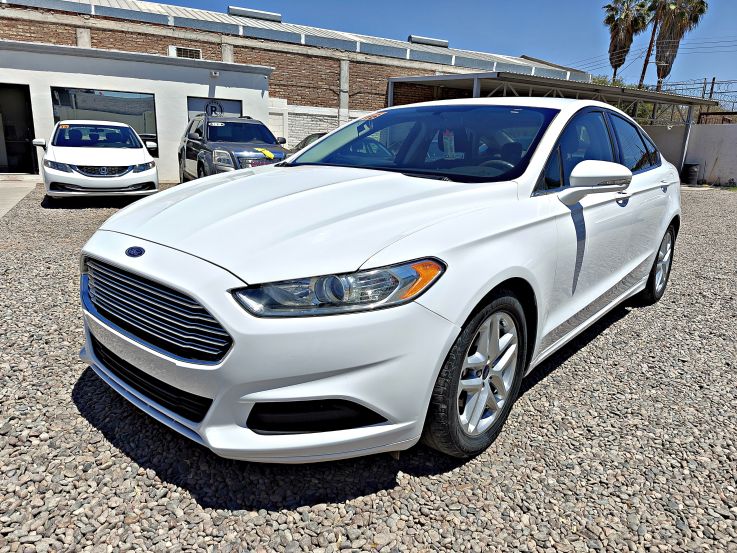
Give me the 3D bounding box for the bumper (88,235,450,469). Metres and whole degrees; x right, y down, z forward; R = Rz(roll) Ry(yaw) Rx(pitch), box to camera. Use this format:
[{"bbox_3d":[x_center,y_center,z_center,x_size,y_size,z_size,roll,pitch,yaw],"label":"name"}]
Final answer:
[{"bbox_3d":[-0.619,0.148,1.907,1.830,0.640,0.660,12,18,40],"label":"bumper"}]

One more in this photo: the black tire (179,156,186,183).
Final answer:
[{"bbox_3d":[-4.606,-2.647,12.322,0.235,0.720,0.720,-6,17,-29],"label":"black tire"}]

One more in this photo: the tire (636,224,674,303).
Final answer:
[{"bbox_3d":[2.281,-0.131,3.974,0.235,0.655,0.655,12,18,40],"label":"tire"}]

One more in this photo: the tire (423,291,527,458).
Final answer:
[{"bbox_3d":[0.383,0.343,1.901,0.235,0.655,0.655,12,18,40],"label":"tire"}]

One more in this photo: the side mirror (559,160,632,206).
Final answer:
[{"bbox_3d":[1.007,-0.421,2.180,0.250,0.190,0.250,12,18,40],"label":"side mirror"}]

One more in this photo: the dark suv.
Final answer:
[{"bbox_3d":[-3.190,-2.842,11.378,1.900,1.710,4.700,-6,17,-29],"label":"dark suv"}]

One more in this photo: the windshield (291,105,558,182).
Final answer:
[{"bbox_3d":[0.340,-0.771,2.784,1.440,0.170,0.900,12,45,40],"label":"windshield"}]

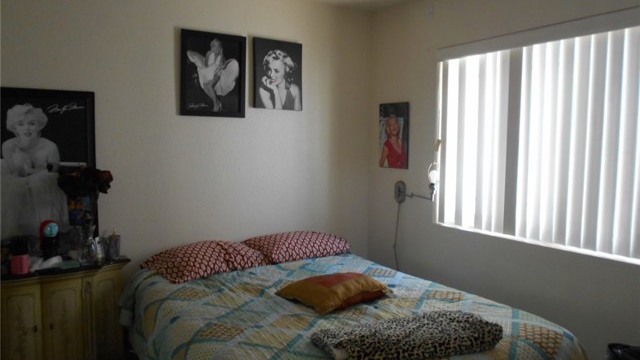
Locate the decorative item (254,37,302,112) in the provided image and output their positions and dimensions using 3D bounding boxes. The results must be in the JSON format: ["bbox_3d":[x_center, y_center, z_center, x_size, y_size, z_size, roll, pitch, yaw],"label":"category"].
[{"bbox_3d":[-0.318,-0.783,3.596,0.400,0.500,0.033,-3,6,-32],"label":"decorative item"}]

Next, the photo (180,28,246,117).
[{"bbox_3d":[-0.740,-0.729,3.340,0.460,0.570,0.033,-3,6,-32],"label":"photo"}]

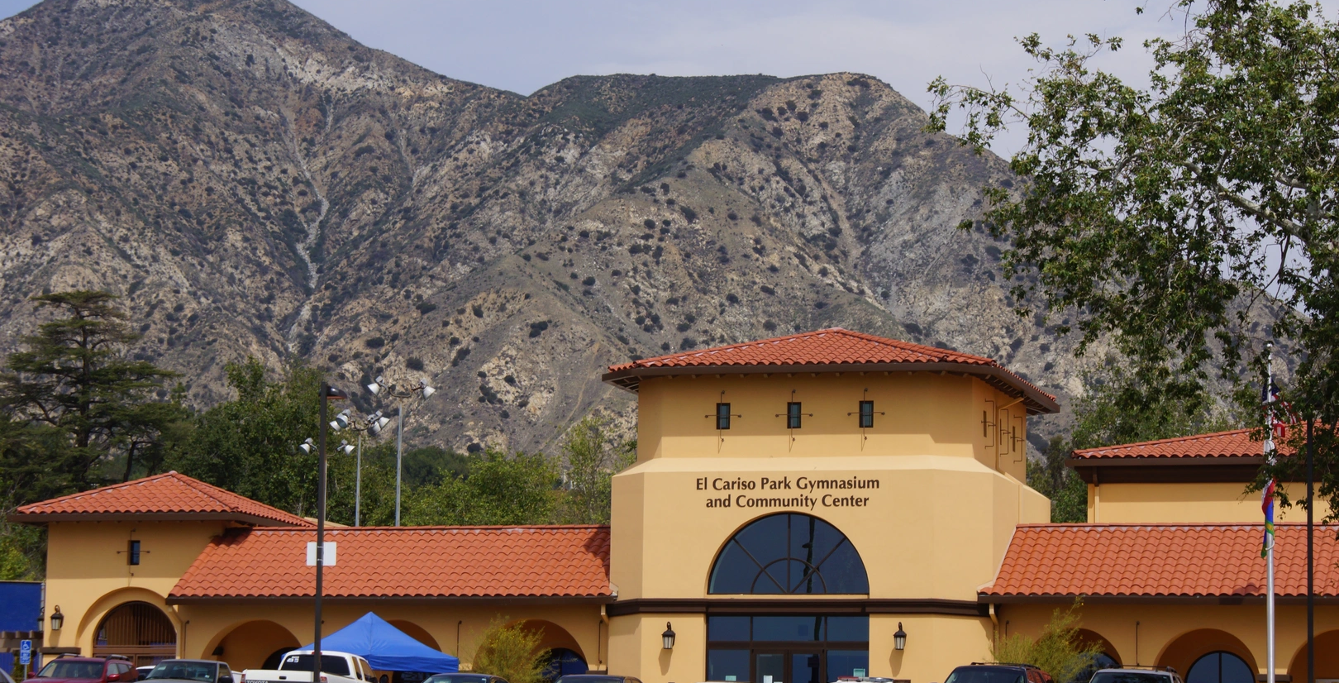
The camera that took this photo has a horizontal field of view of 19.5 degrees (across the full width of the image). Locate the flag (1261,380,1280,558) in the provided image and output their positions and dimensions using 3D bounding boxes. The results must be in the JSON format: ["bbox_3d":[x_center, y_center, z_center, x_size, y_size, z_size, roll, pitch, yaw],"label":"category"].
[{"bbox_3d":[14.096,2.978,91.647,0.450,4.215,0.350,-1,-7,16],"label":"flag"}]

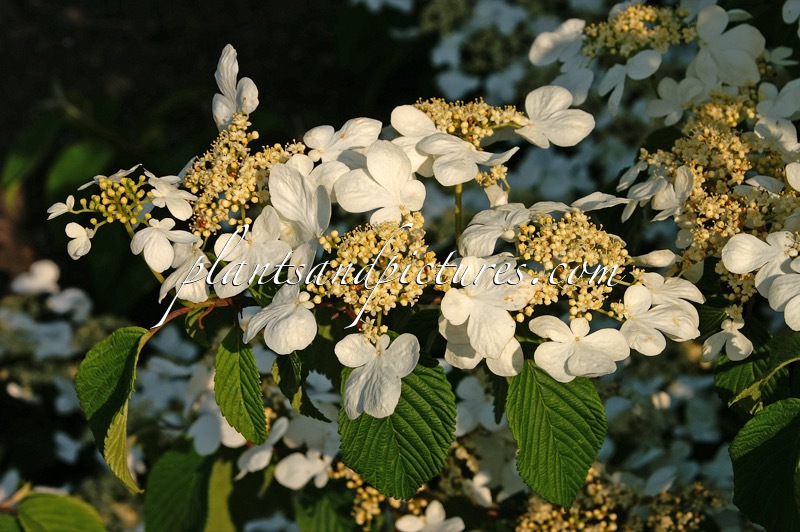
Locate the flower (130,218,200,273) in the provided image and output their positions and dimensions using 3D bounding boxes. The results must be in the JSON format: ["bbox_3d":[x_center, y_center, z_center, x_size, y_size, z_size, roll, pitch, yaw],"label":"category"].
[{"bbox_3d":[-0.095,-0.008,0.810,0.028,0.024,0.012,2,-30,8],"label":"flower"}]

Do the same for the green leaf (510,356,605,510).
[{"bbox_3d":[0.066,0.070,0.850,0.041,0.065,0.013,-12,-11,-3],"label":"green leaf"}]

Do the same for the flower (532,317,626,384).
[{"bbox_3d":[0.075,0.035,0.840,0.042,0.027,0.012,0,-21,3],"label":"flower"}]

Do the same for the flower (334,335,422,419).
[{"bbox_3d":[-0.010,0.049,0.890,0.038,0.038,0.012,0,-14,0],"label":"flower"}]

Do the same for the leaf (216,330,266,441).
[{"bbox_3d":[-0.069,0.051,0.860,0.020,0.051,0.012,-13,-15,15],"label":"leaf"}]

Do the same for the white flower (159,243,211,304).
[{"bbox_3d":[-0.087,0.003,0.810,0.022,0.027,0.014,-11,-18,-33],"label":"white flower"}]

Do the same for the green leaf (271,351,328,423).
[{"bbox_3d":[-0.046,0.056,0.915,0.026,0.033,0.016,0,-15,6],"label":"green leaf"}]

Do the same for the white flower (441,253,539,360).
[{"bbox_3d":[0.035,0.017,0.790,0.039,0.043,0.015,5,-16,17],"label":"white flower"}]

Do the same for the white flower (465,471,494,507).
[{"bbox_3d":[0.042,0.118,1.060,0.017,0.020,0.010,0,-18,-12],"label":"white flower"}]

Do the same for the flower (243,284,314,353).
[{"bbox_3d":[-0.048,0.021,0.790,0.030,0.030,0.015,-6,-22,-18],"label":"flower"}]

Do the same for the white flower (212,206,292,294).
[{"bbox_3d":[-0.059,-0.006,0.800,0.033,0.037,0.013,3,-17,10],"label":"white flower"}]

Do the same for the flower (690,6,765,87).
[{"bbox_3d":[0.161,-0.108,0.980,0.036,0.039,0.014,0,-17,9],"label":"flower"}]

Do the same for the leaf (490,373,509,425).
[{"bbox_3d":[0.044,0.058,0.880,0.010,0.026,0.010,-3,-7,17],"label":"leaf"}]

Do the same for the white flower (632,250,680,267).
[{"bbox_3d":[0.112,-0.003,0.870,0.021,0.010,0.009,6,53,-3],"label":"white flower"}]

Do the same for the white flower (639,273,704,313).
[{"bbox_3d":[0.117,0.011,0.860,0.027,0.017,0.012,-11,-25,-12],"label":"white flower"}]

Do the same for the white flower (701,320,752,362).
[{"bbox_3d":[0.142,0.032,0.870,0.021,0.018,0.011,0,-6,-6],"label":"white flower"}]

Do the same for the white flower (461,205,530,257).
[{"bbox_3d":[0.038,-0.014,0.800,0.031,0.022,0.015,-10,-27,-30],"label":"white flower"}]

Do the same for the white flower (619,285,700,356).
[{"bbox_3d":[0.117,0.025,0.900,0.037,0.033,0.013,0,-24,-6],"label":"white flower"}]

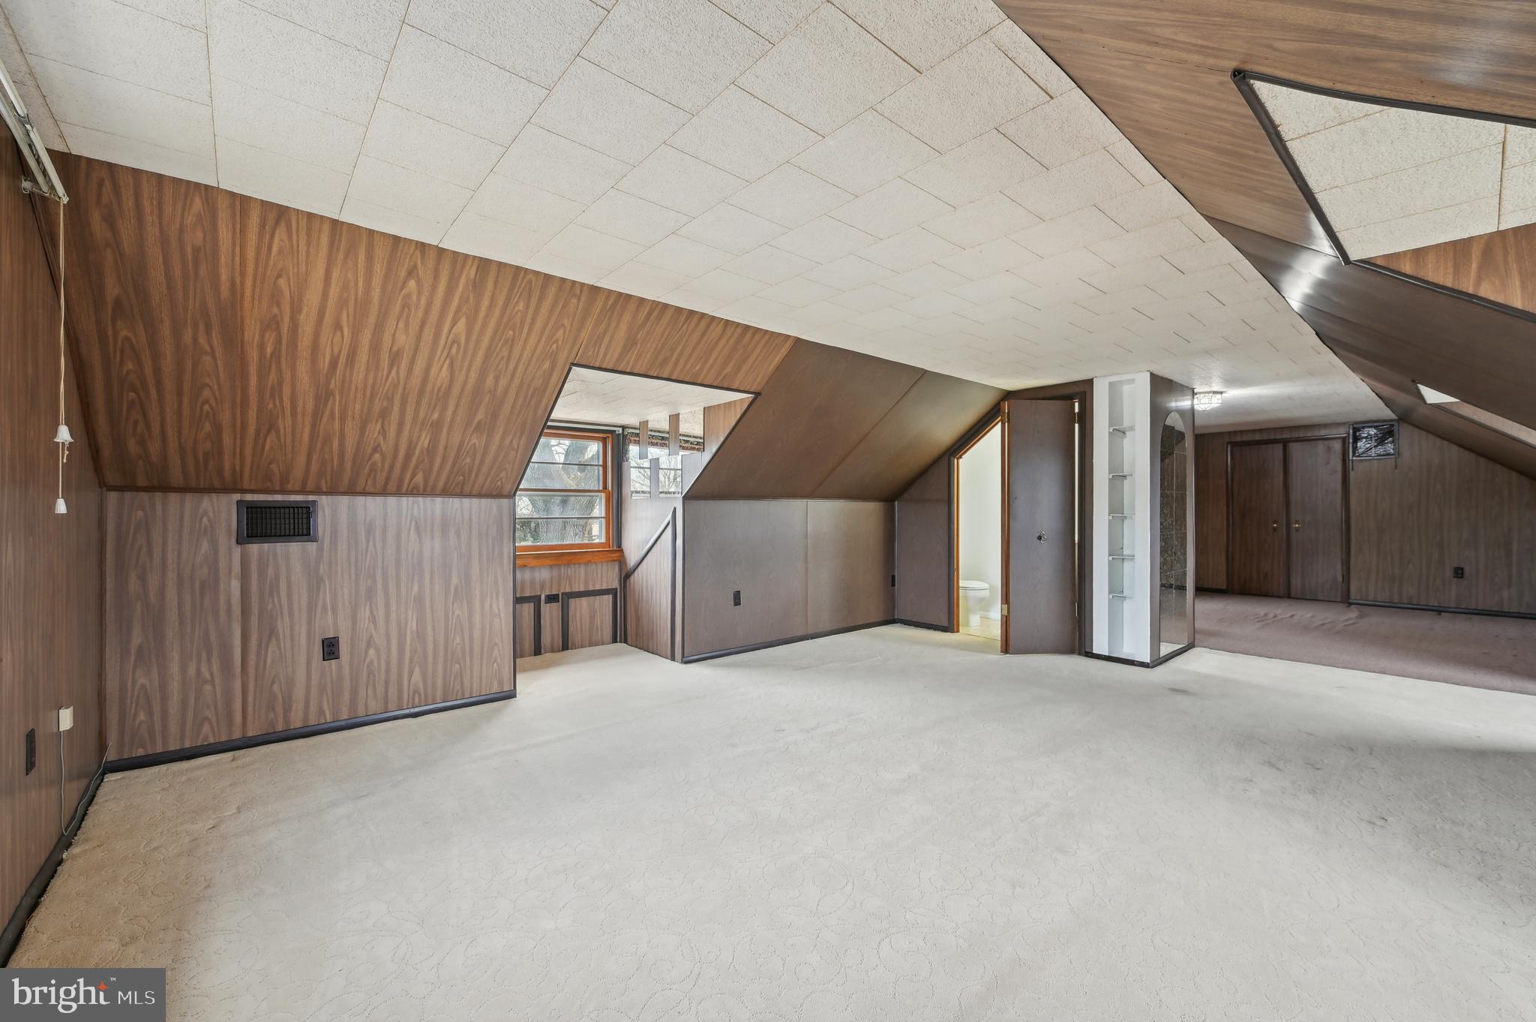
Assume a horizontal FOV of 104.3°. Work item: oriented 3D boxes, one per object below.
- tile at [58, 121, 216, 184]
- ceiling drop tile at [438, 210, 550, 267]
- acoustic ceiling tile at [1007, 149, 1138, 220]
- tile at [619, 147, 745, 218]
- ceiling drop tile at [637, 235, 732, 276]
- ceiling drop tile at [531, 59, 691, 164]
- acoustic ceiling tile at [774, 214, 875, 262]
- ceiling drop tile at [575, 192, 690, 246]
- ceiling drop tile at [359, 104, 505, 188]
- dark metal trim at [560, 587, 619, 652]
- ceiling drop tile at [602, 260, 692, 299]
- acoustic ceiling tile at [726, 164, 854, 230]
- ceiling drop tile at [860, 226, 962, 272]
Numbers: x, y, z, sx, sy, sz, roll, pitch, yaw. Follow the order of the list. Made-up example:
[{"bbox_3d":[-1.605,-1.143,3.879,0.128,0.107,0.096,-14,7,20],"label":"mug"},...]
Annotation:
[{"bbox_3d":[-1.779,-1.021,1.712,0.305,0.018,0.183,0,1,-41],"label":"tile"},{"bbox_3d":[-1.016,-1.019,2.227,0.305,0.018,0.341,0,1,-41],"label":"ceiling drop tile"},{"bbox_3d":[0.939,-1.005,1.848,0.306,0.018,0.304,0,0,-41],"label":"acoustic ceiling tile"},{"bbox_3d":[-0.267,-1.009,1.835,0.306,0.018,0.304,0,0,-41],"label":"tile"},{"bbox_3d":[-0.324,-1.002,2.349,0.305,0.018,0.305,0,0,-40],"label":"ceiling drop tile"},{"bbox_3d":[-0.398,-1.004,1.516,0.305,0.018,0.305,0,1,-41],"label":"ceiling drop tile"},{"bbox_3d":[0.207,-1.010,2.222,0.306,0.018,0.304,0,0,-41],"label":"acoustic ceiling tile"},{"bbox_3d":[-0.461,-1.002,2.044,0.305,0.018,0.305,0,0,-40],"label":"ceiling drop tile"},{"bbox_3d":[-0.931,-1.011,1.664,0.305,0.018,0.305,0,1,-41],"label":"ceiling drop tile"},{"bbox_3d":[-1.476,0.904,4.989,0.488,0.475,0.020,0,0,-40],"label":"dark metal trim"},{"bbox_3d":[-0.525,-1.002,2.578,0.305,0.018,0.305,0,0,-40],"label":"ceiling drop tile"},{"bbox_3d":[0.070,-1.008,1.915,0.306,0.018,0.304,0,0,-41],"label":"acoustic ceiling tile"},{"bbox_3d":[0.540,-1.009,2.306,0.306,0.018,0.304,0,0,-41],"label":"ceiling drop tile"}]

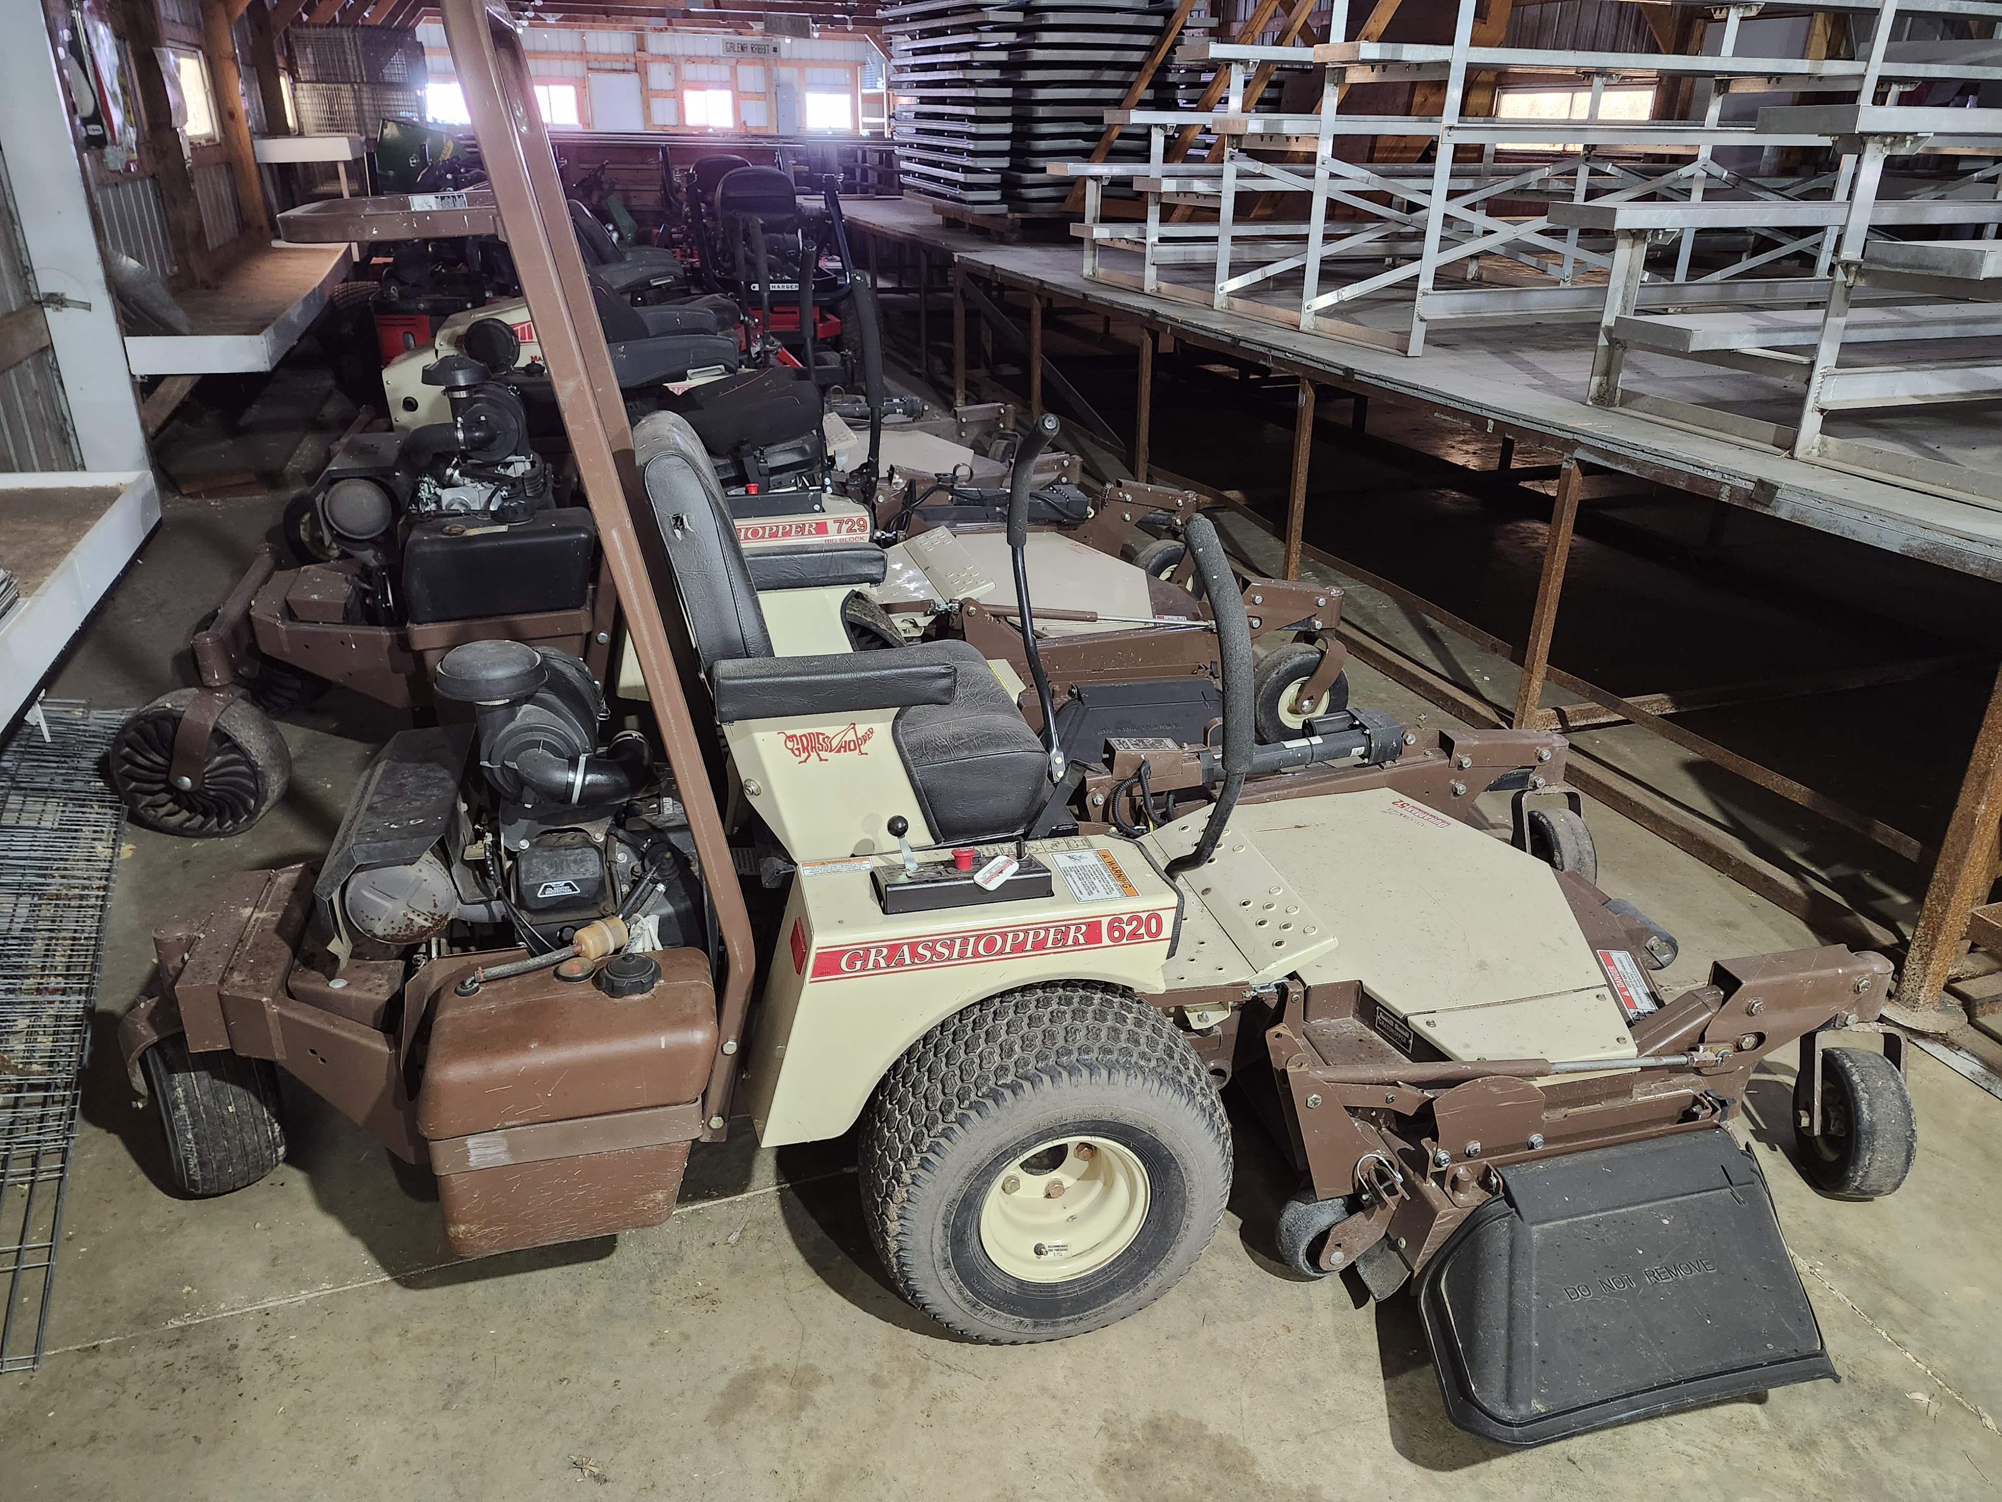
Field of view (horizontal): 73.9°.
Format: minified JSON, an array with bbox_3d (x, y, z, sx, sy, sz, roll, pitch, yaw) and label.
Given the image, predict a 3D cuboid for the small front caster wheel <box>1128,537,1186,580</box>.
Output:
[{"bbox_3d":[0.606,-0.616,4.770,0.274,0.274,0.100,-8,26,-18],"label":"small front caster wheel"}]

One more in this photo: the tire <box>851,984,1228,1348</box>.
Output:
[{"bbox_3d":[0.063,0.572,1.861,0.505,0.505,0.215,-5,25,-12],"label":"tire"}]

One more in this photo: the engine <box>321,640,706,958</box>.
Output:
[{"bbox_3d":[-0.665,0.041,1.865,0.460,0.425,0.480,-5,25,-12],"label":"engine"}]

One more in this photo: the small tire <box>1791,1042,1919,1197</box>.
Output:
[{"bbox_3d":[1.361,0.593,2.129,0.100,0.230,0.230,5,24,9],"label":"small tire"}]

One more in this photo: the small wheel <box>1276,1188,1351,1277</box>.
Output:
[{"bbox_3d":[0.478,0.722,1.993,0.116,0.116,0.075,-5,25,-12],"label":"small wheel"}]

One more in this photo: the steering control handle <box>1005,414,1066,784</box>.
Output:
[{"bbox_3d":[0.060,-0.292,2.432,0.090,0.630,0.300,-5,25,-12],"label":"steering control handle"}]

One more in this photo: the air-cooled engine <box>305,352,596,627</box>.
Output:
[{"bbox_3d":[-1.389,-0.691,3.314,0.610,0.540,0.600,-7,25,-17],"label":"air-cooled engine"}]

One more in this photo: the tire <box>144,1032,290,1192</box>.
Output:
[{"bbox_3d":[-1.253,0.538,2.137,0.138,0.330,0.330,-12,27,-25],"label":"tire"}]

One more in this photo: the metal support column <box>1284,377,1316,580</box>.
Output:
[{"bbox_3d":[1.103,-0.961,4.921,0.044,0.780,0.044,-8,25,-18],"label":"metal support column"}]

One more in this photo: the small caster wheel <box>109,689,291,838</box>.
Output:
[{"bbox_3d":[-1.917,0.032,3.196,0.367,0.367,0.140,-3,25,-7],"label":"small caster wheel"}]

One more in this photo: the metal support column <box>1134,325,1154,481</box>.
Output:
[{"bbox_3d":[0.669,-1.571,6.269,0.046,0.770,0.046,-9,26,-19],"label":"metal support column"}]

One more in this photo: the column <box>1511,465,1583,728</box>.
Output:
[{"bbox_3d":[1.531,-0.416,3.716,0.047,0.780,0.047,-8,25,-18],"label":"column"}]

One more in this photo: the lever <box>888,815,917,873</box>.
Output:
[{"bbox_3d":[-0.130,0.122,1.756,0.042,0.082,0.028,-5,25,-12],"label":"lever"}]

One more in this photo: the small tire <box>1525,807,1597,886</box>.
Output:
[{"bbox_3d":[1.200,0.240,2.914,0.100,0.230,0.230,-4,25,-11],"label":"small tire"}]

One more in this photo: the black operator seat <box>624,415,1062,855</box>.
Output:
[{"bbox_3d":[-0.245,-0.232,1.952,0.515,0.575,0.610,-5,25,-12],"label":"black operator seat"}]

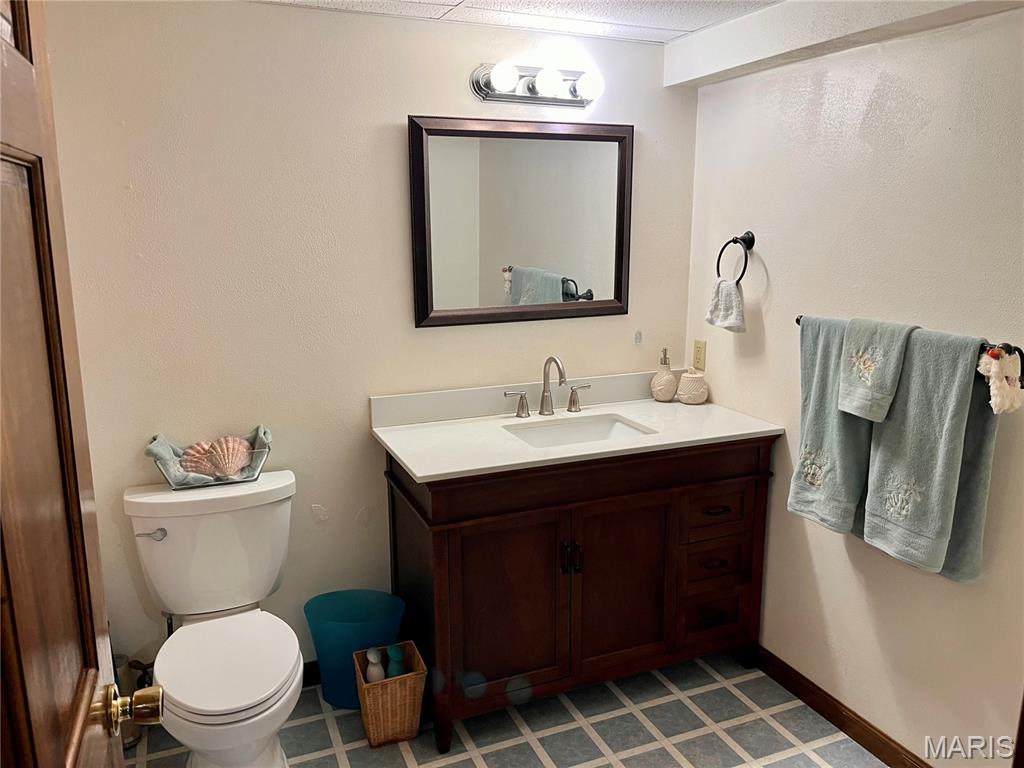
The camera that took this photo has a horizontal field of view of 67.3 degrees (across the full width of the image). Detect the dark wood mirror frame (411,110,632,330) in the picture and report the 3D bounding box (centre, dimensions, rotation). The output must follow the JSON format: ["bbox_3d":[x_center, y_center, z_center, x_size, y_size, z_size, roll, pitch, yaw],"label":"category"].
[{"bbox_3d":[0.052,-0.561,2.687,0.826,0.680,0.027,-5,12,-22],"label":"dark wood mirror frame"}]

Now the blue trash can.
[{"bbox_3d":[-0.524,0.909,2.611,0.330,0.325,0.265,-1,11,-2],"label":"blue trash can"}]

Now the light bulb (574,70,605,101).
[{"bbox_3d":[0.253,-0.980,2.524,0.086,0.086,0.102,-5,13,-22],"label":"light bulb"}]

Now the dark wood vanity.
[{"bbox_3d":[0.227,0.594,2.668,1.217,0.887,0.550,-5,13,-22],"label":"dark wood vanity"}]

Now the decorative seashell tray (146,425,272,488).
[{"bbox_3d":[-0.915,0.228,2.350,0.345,0.152,0.100,-5,12,-22],"label":"decorative seashell tray"}]

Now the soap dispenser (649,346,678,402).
[{"bbox_3d":[0.592,-0.029,2.953,0.098,0.200,0.098,6,13,30],"label":"soap dispenser"}]

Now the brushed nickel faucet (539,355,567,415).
[{"bbox_3d":[0.149,0.010,2.689,0.057,0.213,0.179,-5,13,-22],"label":"brushed nickel faucet"}]

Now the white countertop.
[{"bbox_3d":[0.214,0.155,2.562,1.245,0.019,0.565,-5,13,-22],"label":"white countertop"}]

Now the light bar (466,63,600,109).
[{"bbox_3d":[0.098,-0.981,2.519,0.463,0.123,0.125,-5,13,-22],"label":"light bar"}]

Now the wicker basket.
[{"bbox_3d":[-0.377,0.982,2.412,0.187,0.242,0.187,-5,13,-22],"label":"wicker basket"}]

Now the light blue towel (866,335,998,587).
[{"bbox_3d":[1.028,0.167,1.895,0.110,0.604,0.297,-5,13,-22],"label":"light blue towel"}]

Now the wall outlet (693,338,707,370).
[{"bbox_3d":[0.713,-0.111,2.926,0.008,0.115,0.072,-5,13,-22],"label":"wall outlet"}]

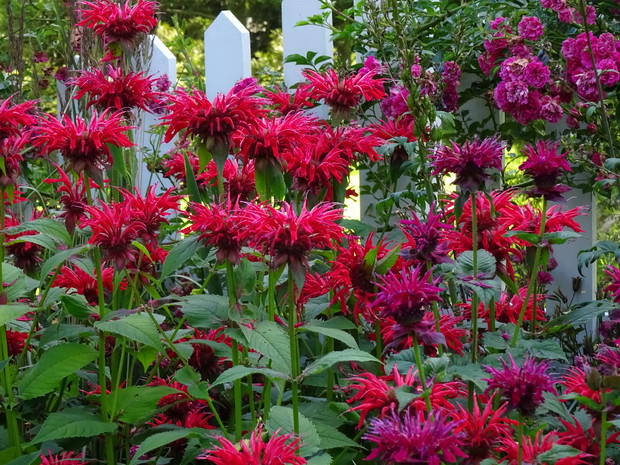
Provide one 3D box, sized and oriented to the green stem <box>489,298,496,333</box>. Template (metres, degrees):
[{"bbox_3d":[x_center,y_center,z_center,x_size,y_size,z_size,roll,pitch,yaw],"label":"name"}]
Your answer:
[{"bbox_3d":[0.199,0.091,2.400,0.005,0.039,0.005,0,3,0],"label":"green stem"}]

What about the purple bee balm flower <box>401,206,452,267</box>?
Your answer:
[{"bbox_3d":[0.119,0.004,2.250,0.054,0.060,0.054,0,3,0],"label":"purple bee balm flower"}]

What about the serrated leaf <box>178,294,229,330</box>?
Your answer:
[{"bbox_3d":[-0.108,0.079,2.200,0.062,0.018,0.038,14,53,19],"label":"serrated leaf"}]

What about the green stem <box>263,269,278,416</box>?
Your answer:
[{"bbox_3d":[-0.042,0.109,2.150,0.006,0.144,0.006,3,3,0],"label":"green stem"}]

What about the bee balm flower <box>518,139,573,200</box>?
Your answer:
[{"bbox_3d":[0.246,-0.065,2.300,0.056,0.062,0.056,0,3,0],"label":"bee balm flower"}]

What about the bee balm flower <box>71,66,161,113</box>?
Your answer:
[{"bbox_3d":[-0.194,-0.139,2.200,0.090,0.054,0.090,-1,3,0],"label":"bee balm flower"}]

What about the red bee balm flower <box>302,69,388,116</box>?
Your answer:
[{"bbox_3d":[0.035,-0.140,2.200,0.083,0.049,0.080,0,3,0],"label":"red bee balm flower"}]

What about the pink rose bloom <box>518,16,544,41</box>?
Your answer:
[{"bbox_3d":[0.332,-0.306,3.300,0.039,0.036,0.030,0,3,6],"label":"pink rose bloom"}]

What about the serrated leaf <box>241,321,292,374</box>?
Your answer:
[{"bbox_3d":[-0.041,0.107,2.050,0.040,0.070,0.014,-25,-24,-39],"label":"serrated leaf"}]

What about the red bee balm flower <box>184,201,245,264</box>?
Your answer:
[{"bbox_3d":[-0.085,0.000,2.070,0.070,0.060,0.070,0,5,0],"label":"red bee balm flower"}]

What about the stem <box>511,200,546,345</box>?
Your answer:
[{"bbox_3d":[0.229,0.042,2.300,0.009,0.158,0.008,11,0,0],"label":"stem"}]

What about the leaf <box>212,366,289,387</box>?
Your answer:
[{"bbox_3d":[-0.055,0.135,2.050,0.078,0.018,0.034,-12,24,-12],"label":"leaf"}]

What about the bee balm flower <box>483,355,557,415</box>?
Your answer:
[{"bbox_3d":[0.201,0.146,2.100,0.069,0.059,0.069,-1,3,0],"label":"bee balm flower"}]

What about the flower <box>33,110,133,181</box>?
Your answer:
[{"bbox_3d":[-0.209,-0.083,2.020,0.092,0.059,0.092,-1,3,0],"label":"flower"}]

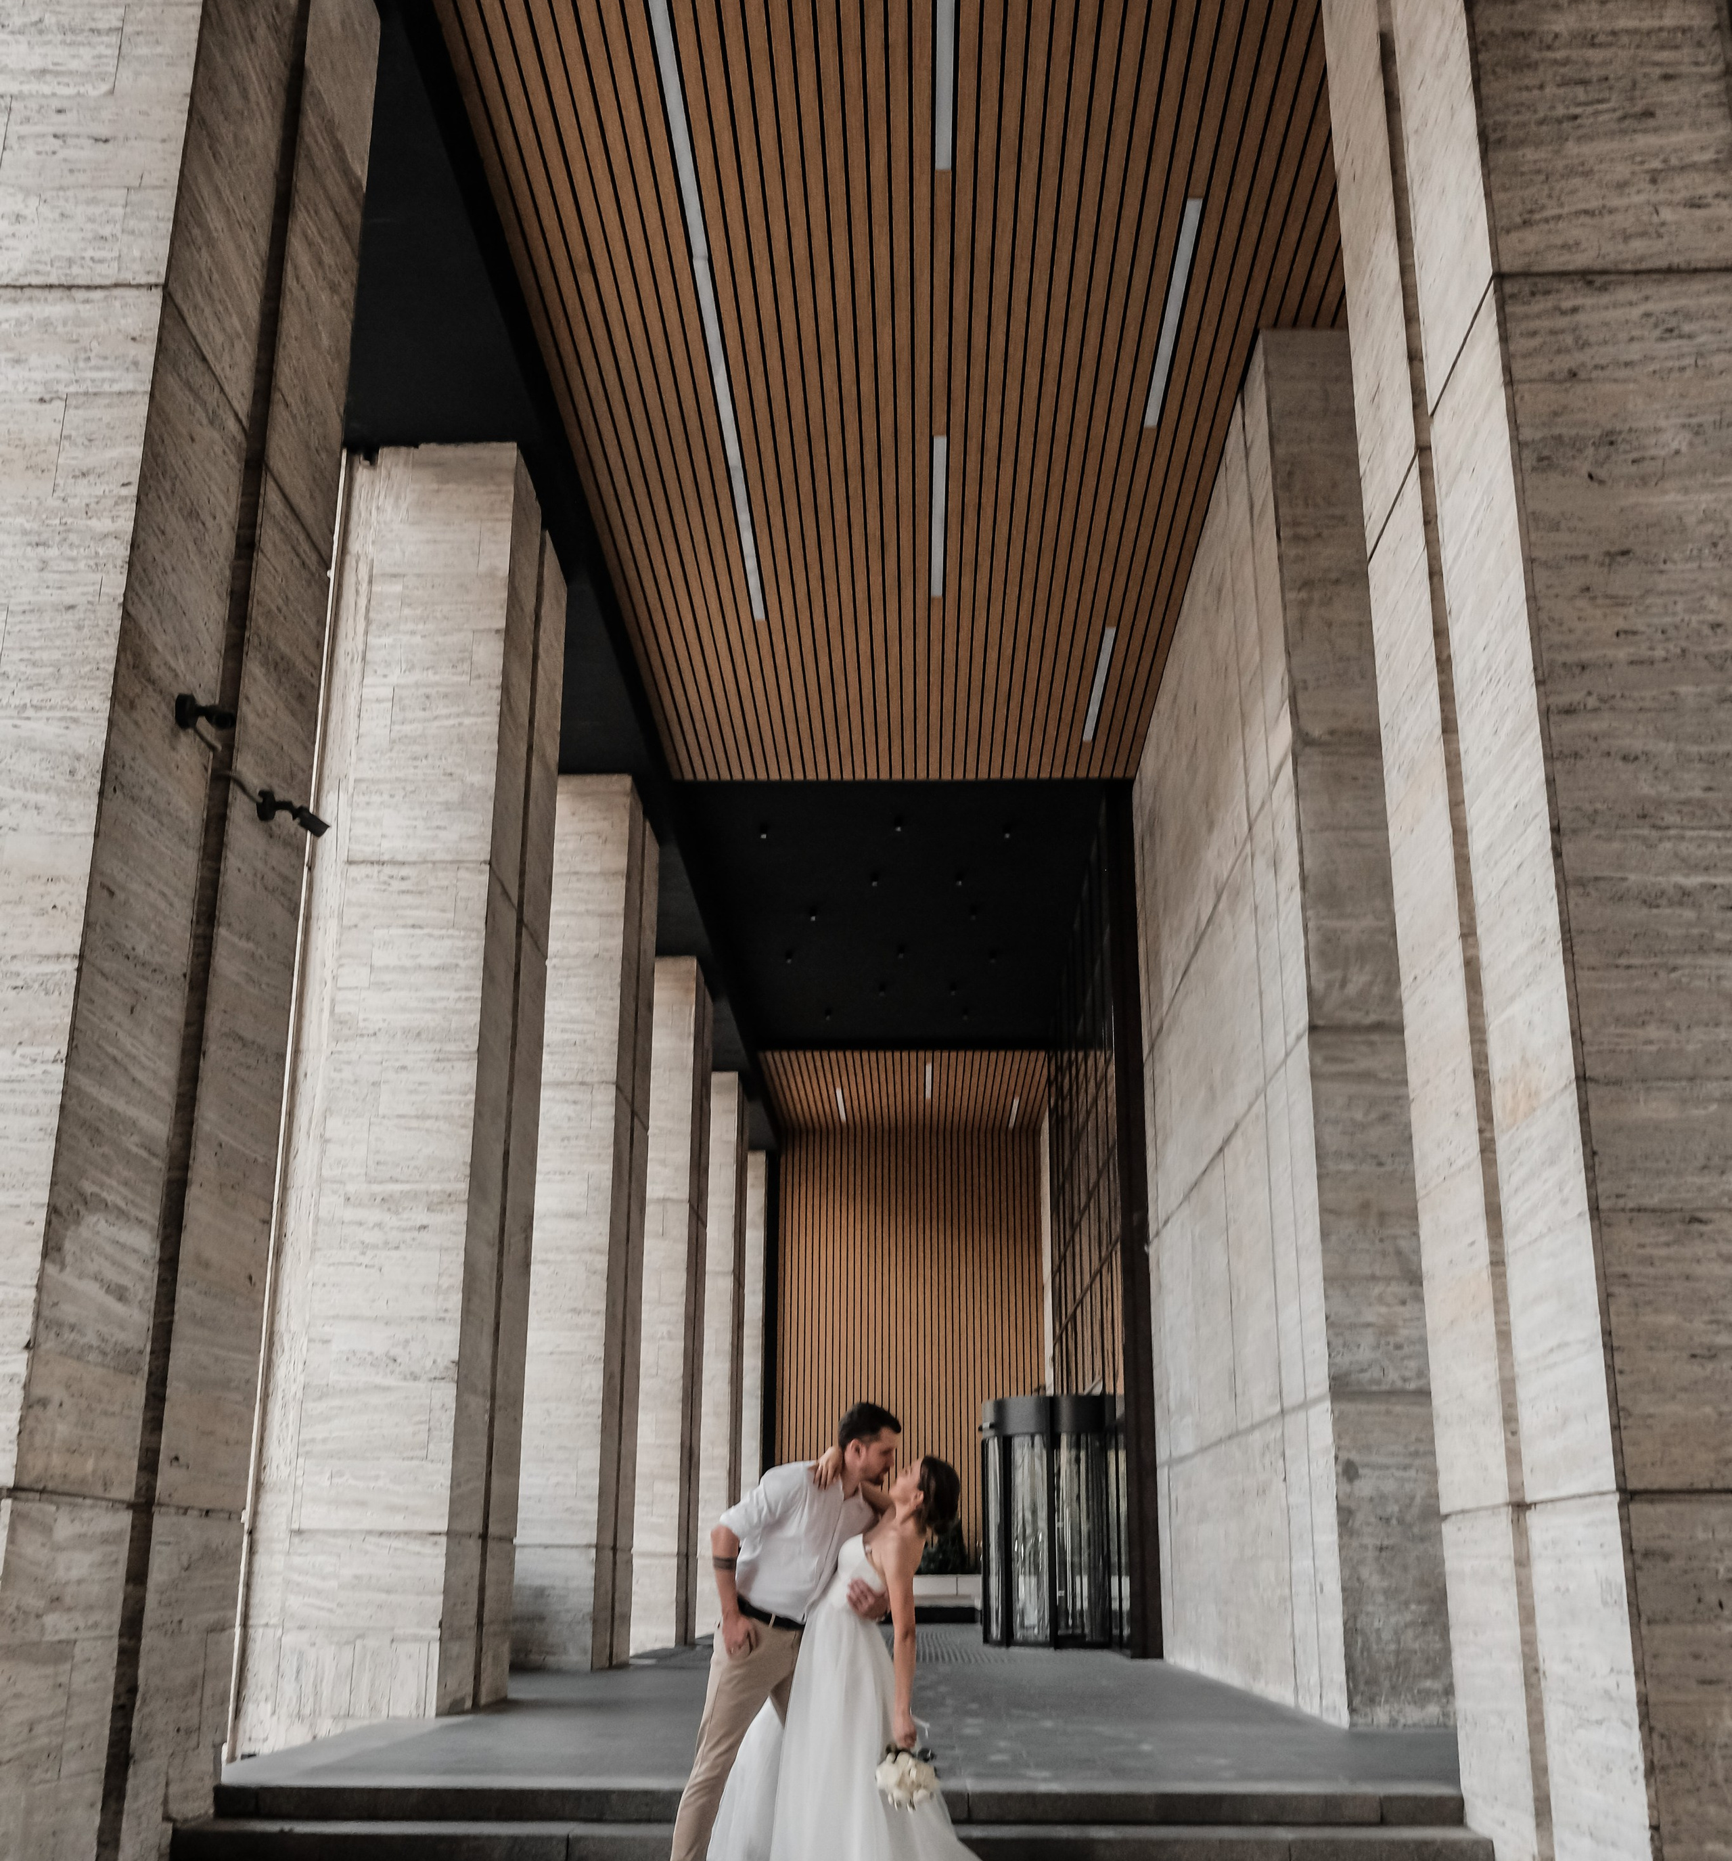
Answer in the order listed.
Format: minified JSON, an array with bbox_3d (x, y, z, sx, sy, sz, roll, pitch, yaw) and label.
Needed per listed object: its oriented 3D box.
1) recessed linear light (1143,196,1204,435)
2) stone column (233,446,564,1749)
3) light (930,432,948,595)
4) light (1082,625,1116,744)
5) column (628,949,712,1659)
[{"bbox_3d":[2.108,-4.222,13.459,0.100,0.060,2.553,0,-18,1],"label":"recessed linear light"},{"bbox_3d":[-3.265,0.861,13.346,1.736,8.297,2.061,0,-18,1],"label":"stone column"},{"bbox_3d":[0.602,-3.377,16.025,0.100,0.060,2.553,0,-18,1],"label":"light"},{"bbox_3d":[2.271,-2.387,18.985,0.100,0.060,2.553,0,-18,1],"label":"light"},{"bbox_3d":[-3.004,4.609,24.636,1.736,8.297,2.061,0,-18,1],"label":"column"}]

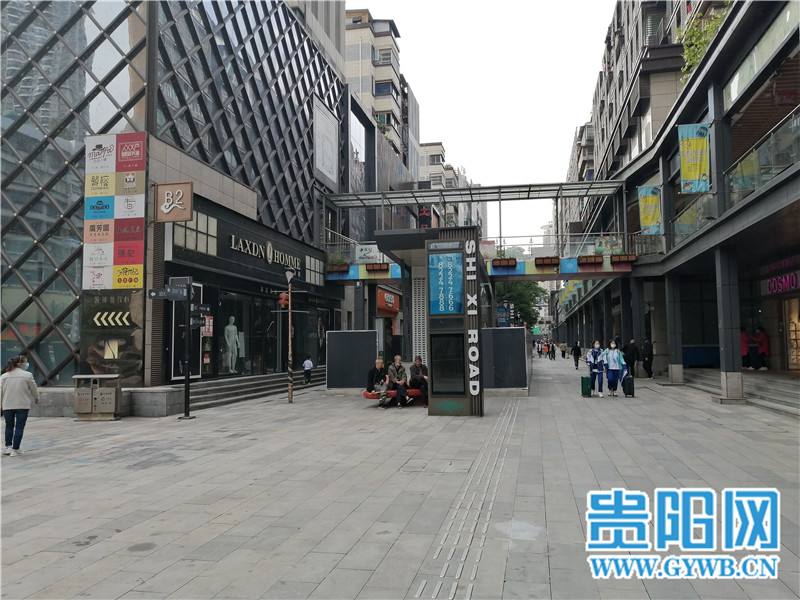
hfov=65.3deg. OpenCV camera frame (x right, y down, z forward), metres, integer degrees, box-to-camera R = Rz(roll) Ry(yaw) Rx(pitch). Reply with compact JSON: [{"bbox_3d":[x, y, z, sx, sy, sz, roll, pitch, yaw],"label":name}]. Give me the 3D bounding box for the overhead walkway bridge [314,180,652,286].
[{"bbox_3d":[3.136,-2.503,24.964,11.900,3.400,2.800,-1,-4,12],"label":"overhead walkway bridge"}]

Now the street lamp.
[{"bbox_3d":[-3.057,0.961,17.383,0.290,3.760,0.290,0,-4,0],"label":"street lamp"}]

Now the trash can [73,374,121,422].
[{"bbox_3d":[-6.634,2.130,13.661,0.950,0.970,0.370,0,-4,-6],"label":"trash can"}]

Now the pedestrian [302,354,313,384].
[{"bbox_3d":[-3.339,2.508,22.655,0.380,1.090,0.320,-1,-4,9],"label":"pedestrian"}]

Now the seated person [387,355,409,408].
[{"bbox_3d":[-0.026,2.076,16.008,0.520,1.300,0.780,0,-4,-9],"label":"seated person"}]

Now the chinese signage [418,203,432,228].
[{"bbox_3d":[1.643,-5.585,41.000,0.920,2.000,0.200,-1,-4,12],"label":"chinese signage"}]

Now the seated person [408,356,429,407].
[{"bbox_3d":[0.490,2.093,16.090,0.520,1.260,0.750,0,-4,-11],"label":"seated person"}]

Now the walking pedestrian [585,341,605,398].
[{"bbox_3d":[5.902,2.060,18.816,0.520,1.610,0.420,-1,-4,7],"label":"walking pedestrian"}]

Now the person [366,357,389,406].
[{"bbox_3d":[-0.570,2.136,16.169,0.470,1.210,0.680,1,-4,-24],"label":"person"}]

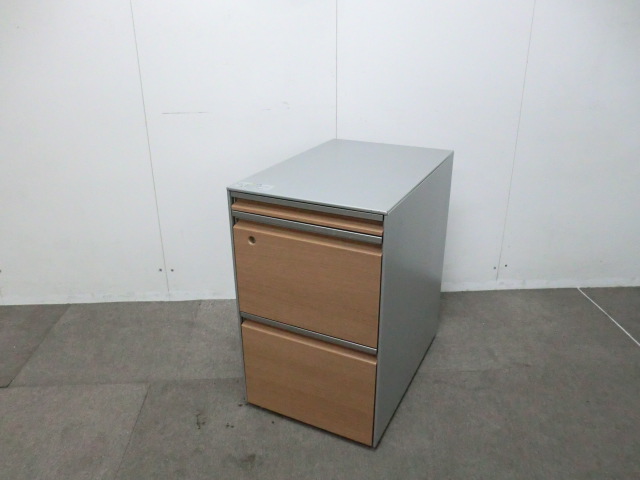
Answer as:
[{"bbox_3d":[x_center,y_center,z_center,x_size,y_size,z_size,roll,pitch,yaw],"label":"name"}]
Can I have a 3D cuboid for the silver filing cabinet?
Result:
[{"bbox_3d":[0.092,0.104,1.446,0.393,0.642,0.570,11,26,25],"label":"silver filing cabinet"}]

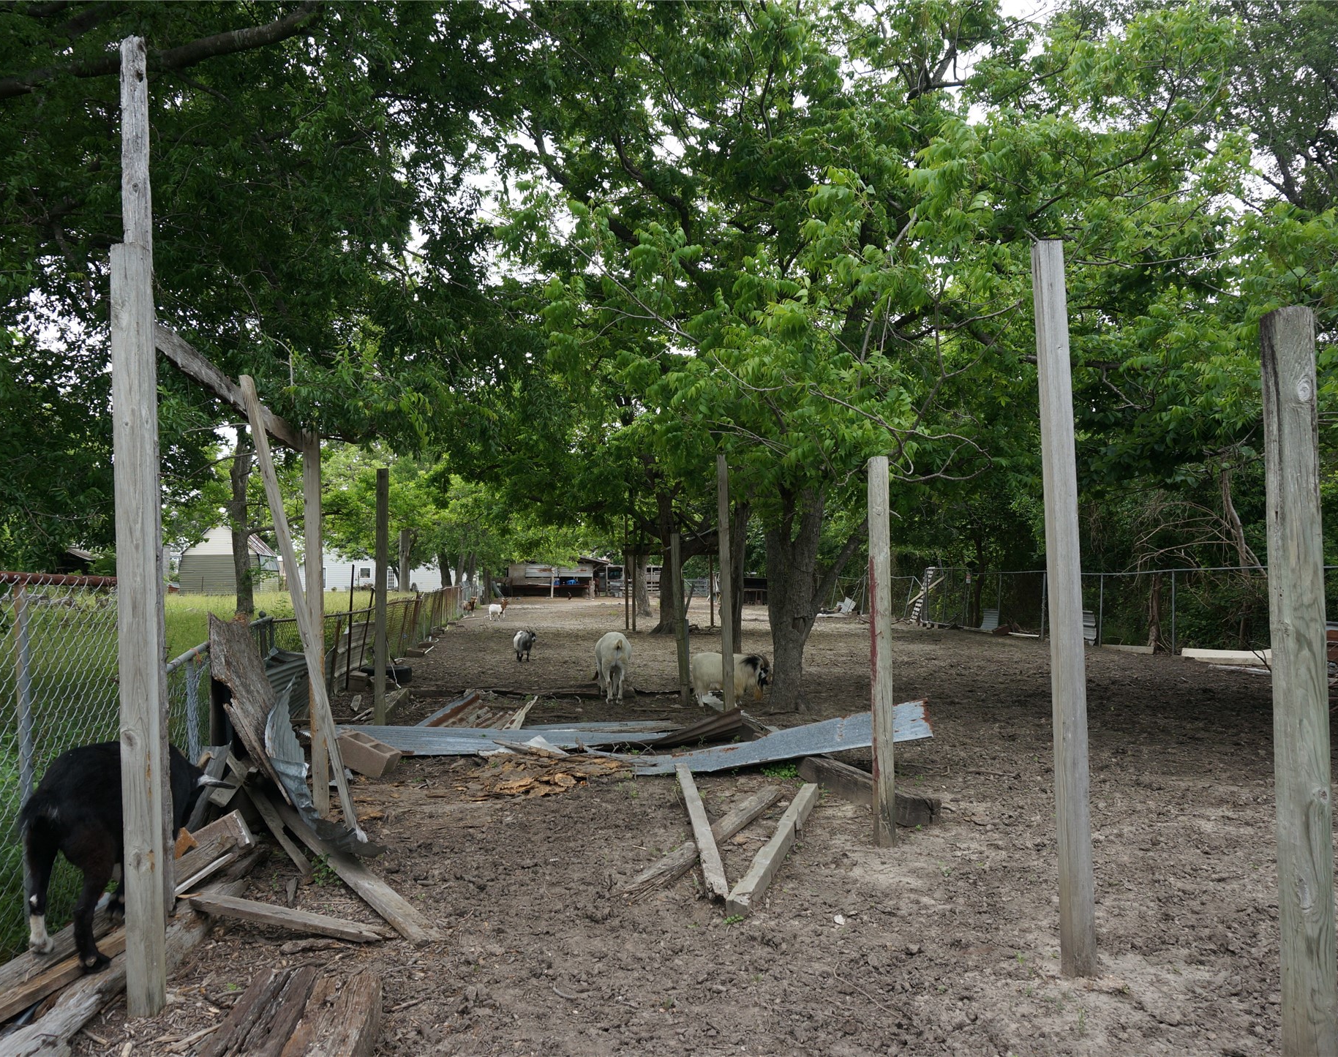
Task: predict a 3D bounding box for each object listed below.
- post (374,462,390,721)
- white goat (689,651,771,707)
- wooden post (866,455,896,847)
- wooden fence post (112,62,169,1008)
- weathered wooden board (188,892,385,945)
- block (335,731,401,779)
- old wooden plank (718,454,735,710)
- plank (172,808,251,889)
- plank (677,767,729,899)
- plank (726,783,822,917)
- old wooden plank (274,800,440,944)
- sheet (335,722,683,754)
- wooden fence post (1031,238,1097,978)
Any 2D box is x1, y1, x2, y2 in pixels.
[{"bbox_3d":[-2.816,0.701,10.405,0.092,2.573,0.092,0,-3,-2],"label":"post"},{"bbox_3d":[0.713,1.724,12.285,0.950,0.648,0.320,-1,-3,6],"label":"white goat"},{"bbox_3d":[1.100,0.621,5.468,0.086,1.990,0.086,0,-3,-2],"label":"wooden post"},{"bbox_3d":[-1.727,-0.049,3.468,0.095,3.170,0.135,-2,-3,-8],"label":"wooden fence post"},{"bbox_3d":[-1.512,1.544,4.227,0.767,0.040,0.095,9,-3,1],"label":"weathered wooden board"},{"bbox_3d":[-2.251,1.703,7.950,0.395,0.194,0.190,20,4,14],"label":"block"},{"bbox_3d":[0.583,0.563,10.809,0.090,2.648,0.090,-1,-3,-7],"label":"old wooden plank"},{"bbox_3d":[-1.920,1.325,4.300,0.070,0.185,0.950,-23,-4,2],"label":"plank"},{"bbox_3d":[0.147,1.614,5.953,0.092,0.045,3.151,-1,-3,-2],"label":"plank"},{"bbox_3d":[0.585,1.588,5.447,0.085,0.077,2.487,-1,-3,14],"label":"plank"},{"bbox_3d":[-1.490,1.526,4.825,0.135,0.045,2.073,2,0,-35],"label":"old wooden plank"},{"bbox_3d":[-1.489,1.724,8.634,2.850,0.090,0.703,0,3,0],"label":"sheet"},{"bbox_3d":[1.427,0.253,3.846,0.092,2.657,0.092,-1,-4,-2],"label":"wooden fence post"}]

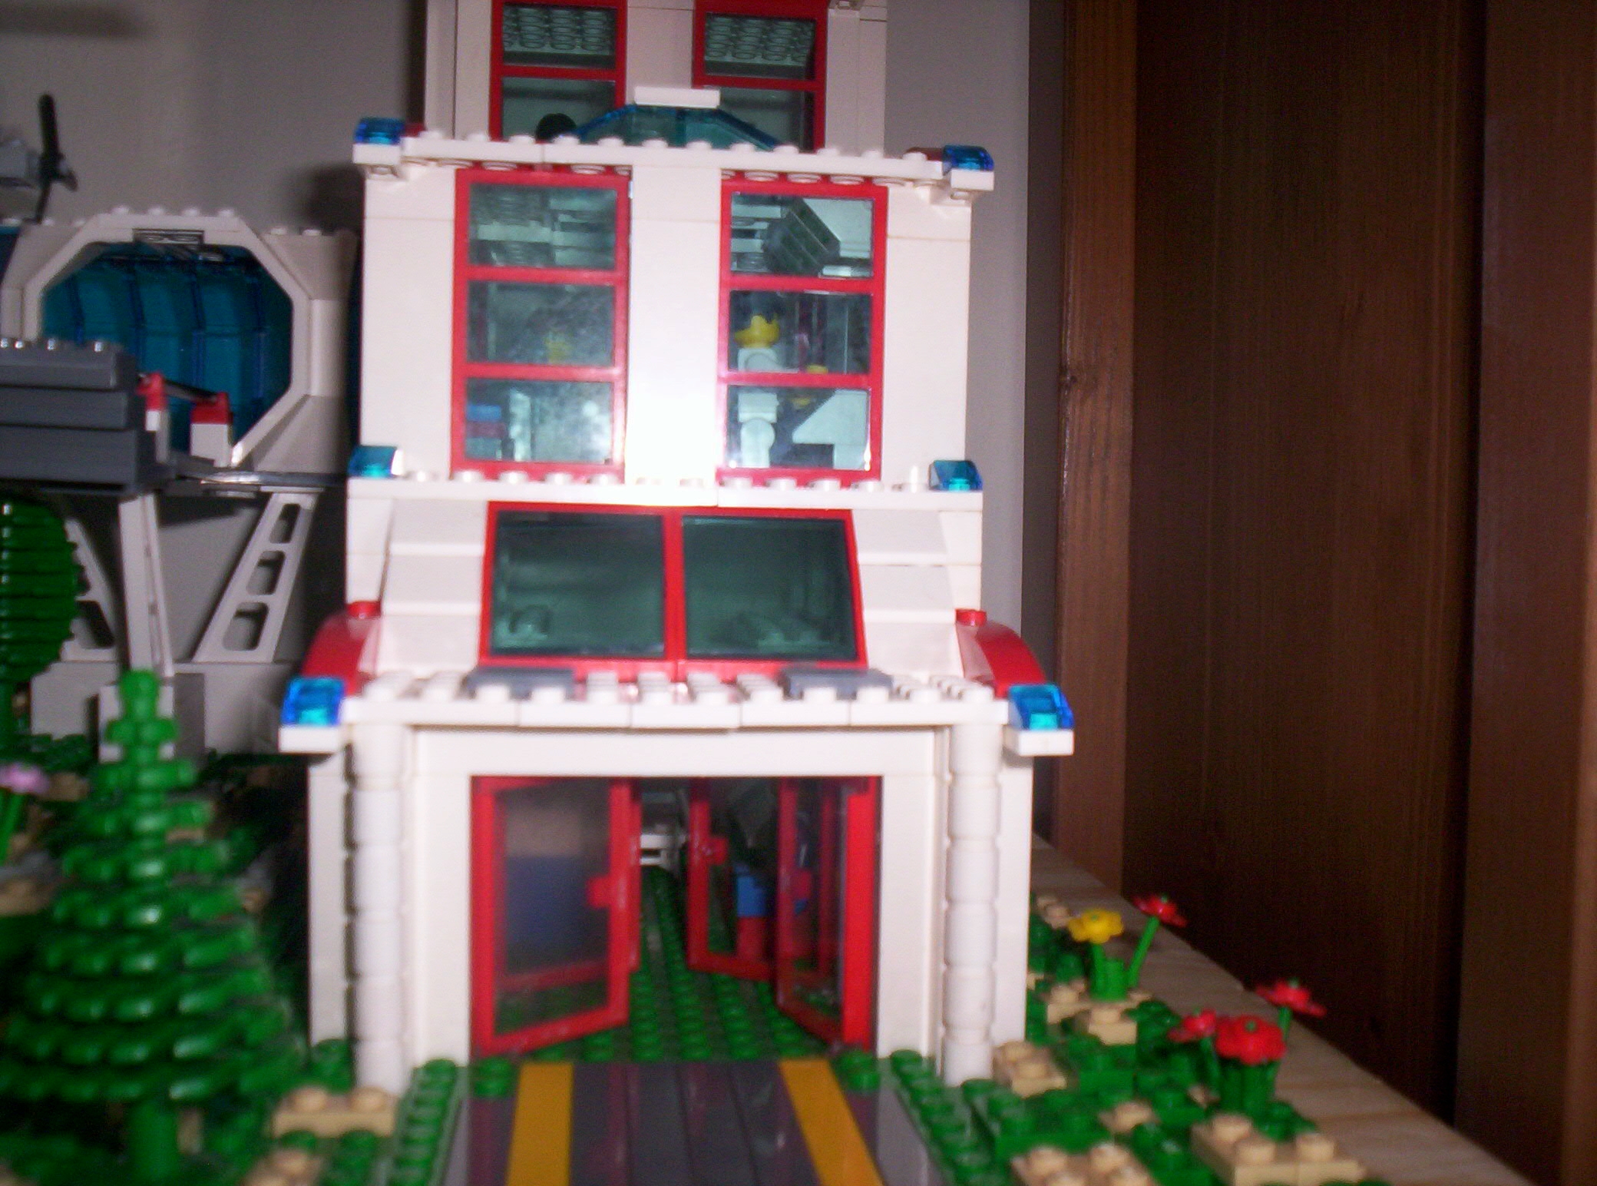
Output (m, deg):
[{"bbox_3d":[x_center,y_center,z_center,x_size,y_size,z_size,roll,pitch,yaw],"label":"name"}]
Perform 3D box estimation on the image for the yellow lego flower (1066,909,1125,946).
[{"bbox_3d":[0.051,0.057,0.288,0.010,0.004,0.010,-4,15,-6],"label":"yellow lego flower"}]

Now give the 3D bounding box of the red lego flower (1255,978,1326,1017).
[{"bbox_3d":[0.070,0.058,0.242,0.010,0.004,0.010,20,-7,-7],"label":"red lego flower"}]

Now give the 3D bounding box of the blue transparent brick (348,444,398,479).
[{"bbox_3d":[-0.074,-0.023,0.299,0.008,0.006,0.008,1,3,-7],"label":"blue transparent brick"}]

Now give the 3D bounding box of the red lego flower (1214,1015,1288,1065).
[{"bbox_3d":[0.062,0.061,0.233,0.010,0.004,0.010,3,22,-7],"label":"red lego flower"}]

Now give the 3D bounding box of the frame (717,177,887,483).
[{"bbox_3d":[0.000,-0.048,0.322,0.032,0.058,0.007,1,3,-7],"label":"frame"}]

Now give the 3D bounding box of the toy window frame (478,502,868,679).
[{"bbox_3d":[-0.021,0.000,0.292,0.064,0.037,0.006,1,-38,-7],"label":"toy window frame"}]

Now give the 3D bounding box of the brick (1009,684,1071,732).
[{"bbox_3d":[0.036,0.017,0.249,0.008,0.006,0.008,1,3,-7],"label":"brick"}]

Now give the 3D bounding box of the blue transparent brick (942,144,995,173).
[{"bbox_3d":[0.031,-0.079,0.309,0.008,0.006,0.008,1,3,-7],"label":"blue transparent brick"}]

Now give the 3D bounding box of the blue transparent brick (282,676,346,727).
[{"bbox_3d":[-0.068,0.016,0.237,0.008,0.006,0.008,1,3,-7],"label":"blue transparent brick"}]

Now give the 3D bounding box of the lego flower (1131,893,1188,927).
[{"bbox_3d":[0.064,0.057,0.303,0.010,0.004,0.010,23,-7,0],"label":"lego flower"}]

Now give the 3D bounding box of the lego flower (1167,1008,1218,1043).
[{"bbox_3d":[0.057,0.061,0.242,0.010,0.004,0.010,-21,-1,-5],"label":"lego flower"}]

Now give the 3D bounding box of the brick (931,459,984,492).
[{"bbox_3d":[0.029,-0.021,0.311,0.008,0.006,0.008,1,3,-7],"label":"brick"}]

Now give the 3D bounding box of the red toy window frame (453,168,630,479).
[{"bbox_3d":[-0.048,-0.049,0.317,0.032,0.058,0.008,1,3,-7],"label":"red toy window frame"}]

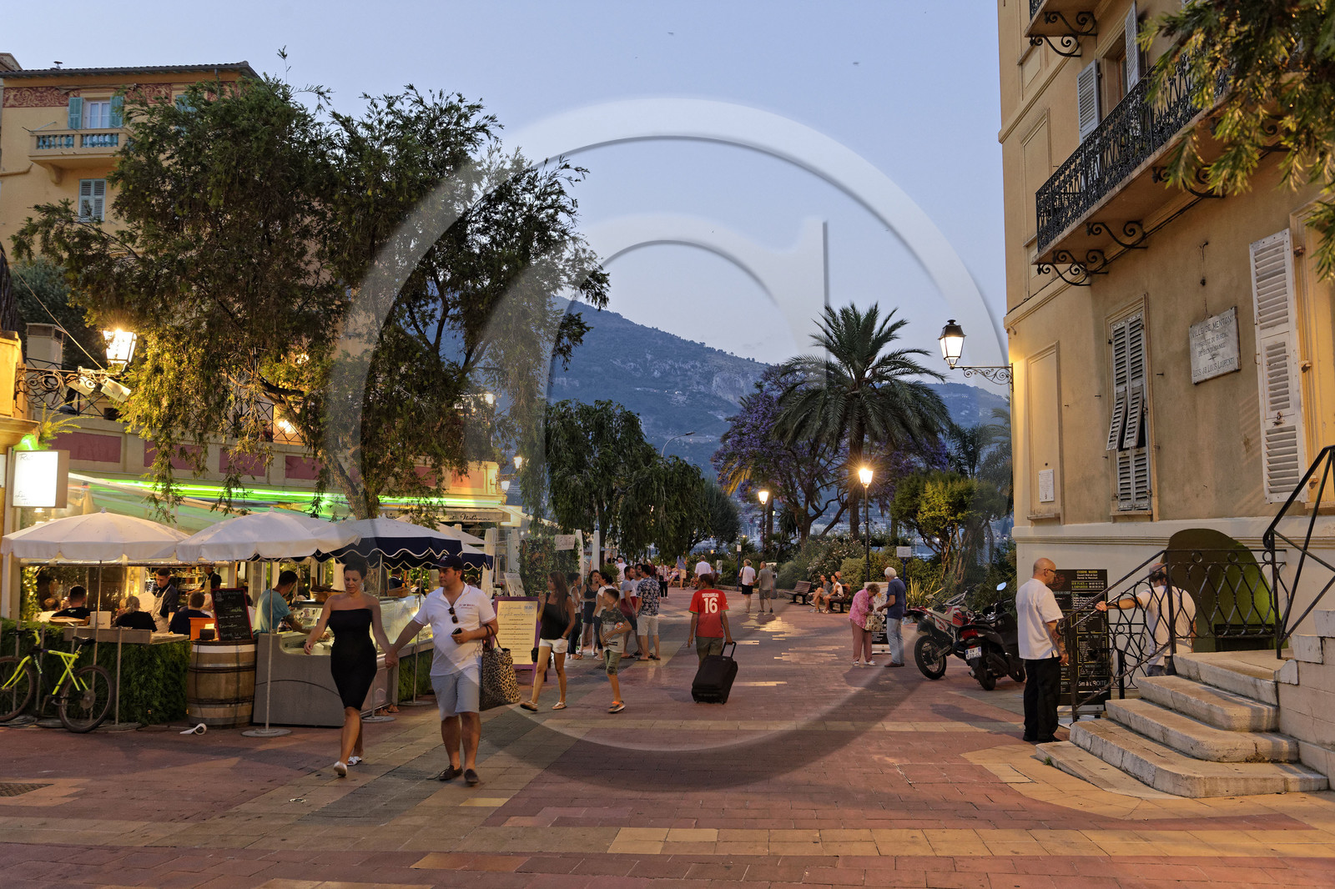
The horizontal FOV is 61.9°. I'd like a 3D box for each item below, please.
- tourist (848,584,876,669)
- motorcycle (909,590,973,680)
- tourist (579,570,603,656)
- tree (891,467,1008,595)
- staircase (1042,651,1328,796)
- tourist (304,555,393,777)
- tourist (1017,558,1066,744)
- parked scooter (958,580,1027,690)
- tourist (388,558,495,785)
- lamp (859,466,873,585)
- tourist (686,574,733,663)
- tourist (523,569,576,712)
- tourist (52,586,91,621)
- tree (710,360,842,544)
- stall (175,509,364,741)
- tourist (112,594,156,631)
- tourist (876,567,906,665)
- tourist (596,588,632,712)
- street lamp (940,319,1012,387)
[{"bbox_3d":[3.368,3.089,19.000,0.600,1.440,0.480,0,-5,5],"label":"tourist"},{"bbox_3d":[4.330,2.893,16.403,0.820,1.230,2.080,-5,-7,44],"label":"motorcycle"},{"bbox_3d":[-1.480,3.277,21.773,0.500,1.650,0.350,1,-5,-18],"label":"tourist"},{"bbox_3d":[8.258,2.896,32.873,3.400,4.350,3.300,0,-5,0],"label":"tree"},{"bbox_3d":[4.600,2.387,9.662,2.600,0.760,3.300,0,-5,2],"label":"staircase"},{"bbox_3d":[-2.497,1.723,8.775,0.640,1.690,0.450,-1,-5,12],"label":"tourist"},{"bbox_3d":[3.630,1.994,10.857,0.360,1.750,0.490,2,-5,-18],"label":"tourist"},{"bbox_3d":[4.700,2.678,15.218,0.800,1.380,1.950,-4,-6,33],"label":"parked scooter"},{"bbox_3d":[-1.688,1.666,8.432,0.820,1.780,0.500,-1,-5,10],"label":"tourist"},{"bbox_3d":[6.307,3.035,35.300,0.450,4.750,0.450,0,-5,0],"label":"lamp"},{"bbox_3d":[0.538,2.435,14.236,0.520,1.600,0.420,0,-5,-2],"label":"tourist"},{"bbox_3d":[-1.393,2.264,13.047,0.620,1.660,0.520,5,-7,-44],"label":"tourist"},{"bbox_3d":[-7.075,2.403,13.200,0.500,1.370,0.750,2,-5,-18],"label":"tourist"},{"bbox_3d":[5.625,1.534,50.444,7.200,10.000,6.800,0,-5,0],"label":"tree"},{"bbox_3d":[-4.063,1.790,11.499,1.850,2.220,2.100,1,-5,-12],"label":"stall"},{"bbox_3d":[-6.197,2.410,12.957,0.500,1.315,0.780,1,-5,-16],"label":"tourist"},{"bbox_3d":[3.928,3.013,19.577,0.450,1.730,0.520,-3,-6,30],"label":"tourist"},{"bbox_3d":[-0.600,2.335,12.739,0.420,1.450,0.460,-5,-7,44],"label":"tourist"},{"bbox_3d":[4.265,-1.238,15.441,1.000,0.920,0.370,0,-5,-1],"label":"street lamp"}]

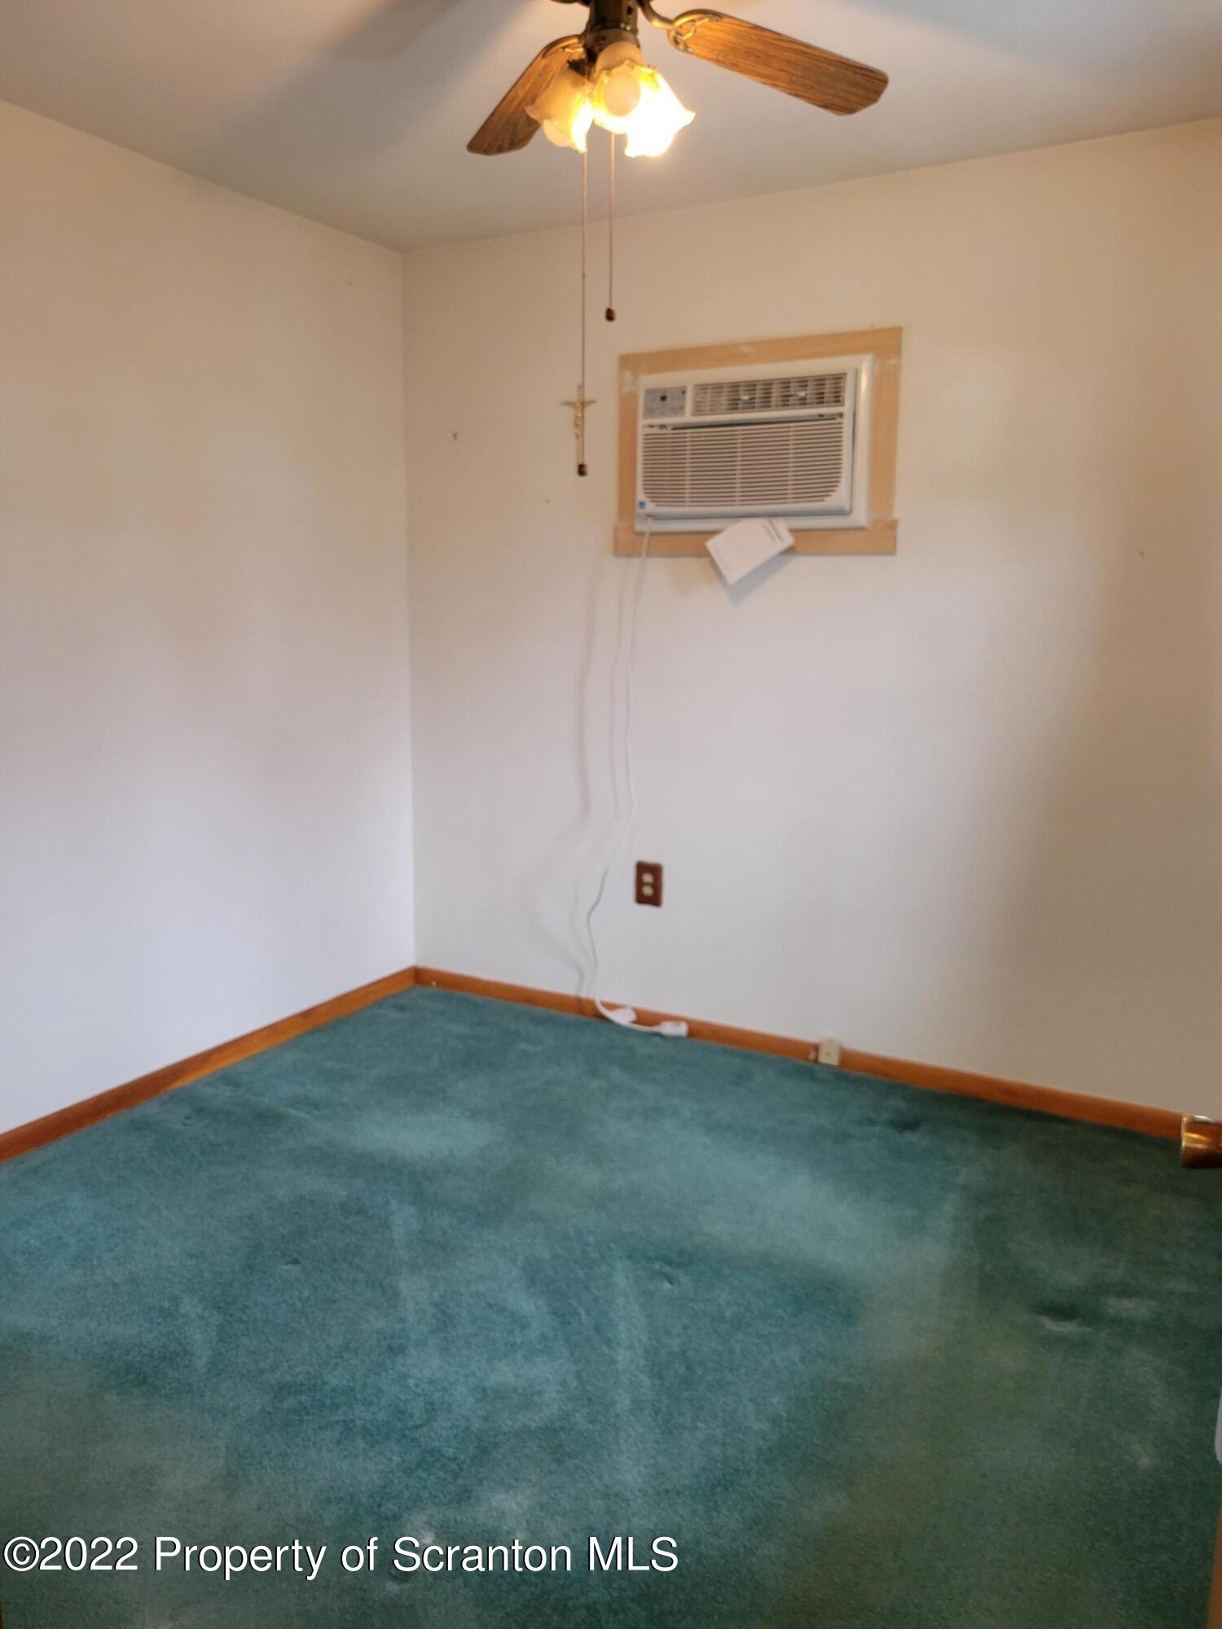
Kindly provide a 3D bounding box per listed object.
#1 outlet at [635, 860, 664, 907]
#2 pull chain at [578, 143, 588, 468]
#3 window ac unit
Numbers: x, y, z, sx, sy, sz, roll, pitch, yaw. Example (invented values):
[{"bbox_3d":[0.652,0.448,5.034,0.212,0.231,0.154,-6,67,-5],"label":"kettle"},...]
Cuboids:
[{"bbox_3d":[0.116,0.216,3.762,0.087,0.130,0.012,6,11,29],"label":"outlet"},{"bbox_3d":[-0.044,-0.834,2.007,0.017,0.541,0.017,1,10,0],"label":"pull chain"},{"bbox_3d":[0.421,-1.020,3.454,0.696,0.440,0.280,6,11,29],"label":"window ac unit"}]

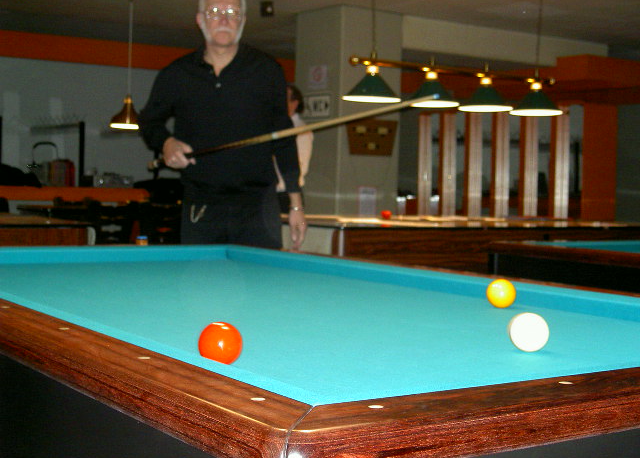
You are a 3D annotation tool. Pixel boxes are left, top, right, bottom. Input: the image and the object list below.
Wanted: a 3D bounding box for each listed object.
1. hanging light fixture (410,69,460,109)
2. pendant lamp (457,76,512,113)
[{"bbox_3d":[0.691,-0.864,6.237,0.340,0.201,0.340,1,2,0],"label":"hanging light fixture"},{"bbox_3d":[1.060,-0.869,6.480,0.340,0.209,0.340,1,2,0],"label":"pendant lamp"}]

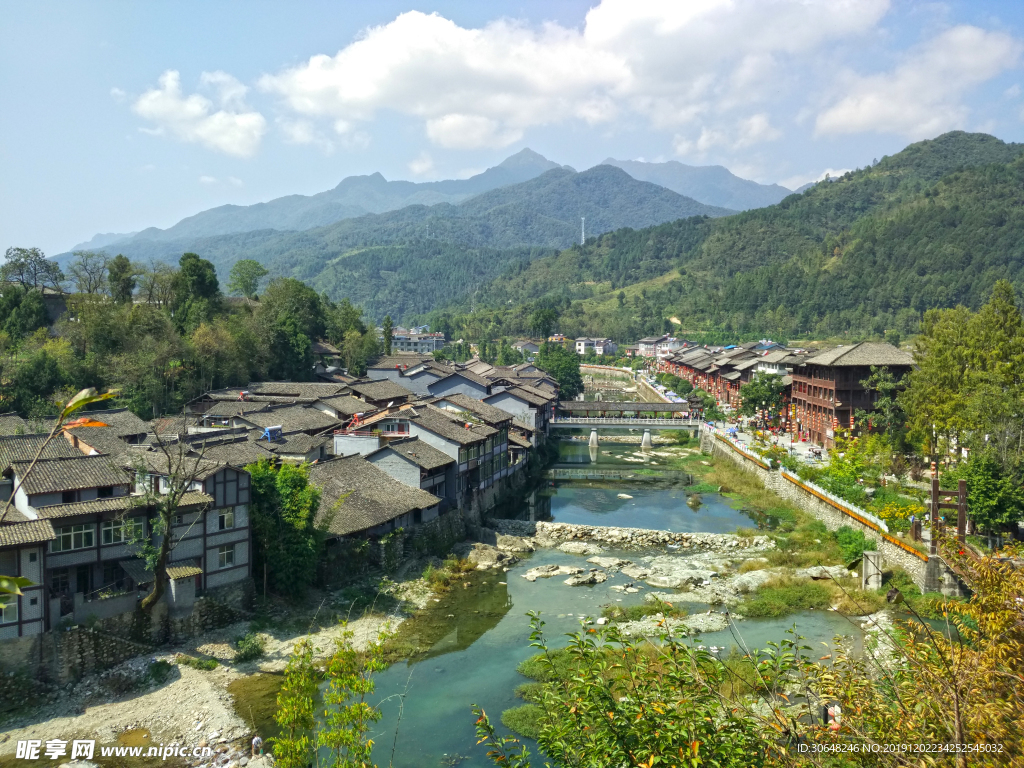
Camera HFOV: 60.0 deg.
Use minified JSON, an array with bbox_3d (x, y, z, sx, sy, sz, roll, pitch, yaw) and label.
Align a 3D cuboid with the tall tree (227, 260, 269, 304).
[{"bbox_3d":[-63.180,-24.420,212.000,9.900,11.110,9.400,0,3,0],"label":"tall tree"}]

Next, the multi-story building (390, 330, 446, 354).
[{"bbox_3d":[-45.300,-19.500,430.000,25.000,11.870,11.000,1,3,10],"label":"multi-story building"}]

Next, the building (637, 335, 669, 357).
[{"bbox_3d":[62.530,-17.020,395.000,11.000,10.010,9.600,3,4,40],"label":"building"}]

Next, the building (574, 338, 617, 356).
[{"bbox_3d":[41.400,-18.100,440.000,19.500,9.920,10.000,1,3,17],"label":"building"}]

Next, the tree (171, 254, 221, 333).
[{"bbox_3d":[-67.540,-19.480,190.000,10.200,17.340,10.000,0,3,0],"label":"tree"}]

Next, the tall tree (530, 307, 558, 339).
[{"bbox_3d":[17.940,-33.820,490.000,15.200,17.940,14.500,0,3,0],"label":"tall tree"}]

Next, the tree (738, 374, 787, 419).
[{"bbox_3d":[48.550,2.620,172.000,9.200,8.910,8.800,0,3,0],"label":"tree"}]

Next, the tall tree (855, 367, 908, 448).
[{"bbox_3d":[54.120,3.590,130.000,7.800,12.300,7.400,0,3,0],"label":"tall tree"}]

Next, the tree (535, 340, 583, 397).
[{"bbox_3d":[12.470,-3.620,238.000,12.600,16.090,12.000,0,3,0],"label":"tree"}]

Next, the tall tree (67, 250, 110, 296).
[{"bbox_3d":[-89.920,-23.410,188.000,8.900,9.740,8.500,0,3,0],"label":"tall tree"}]

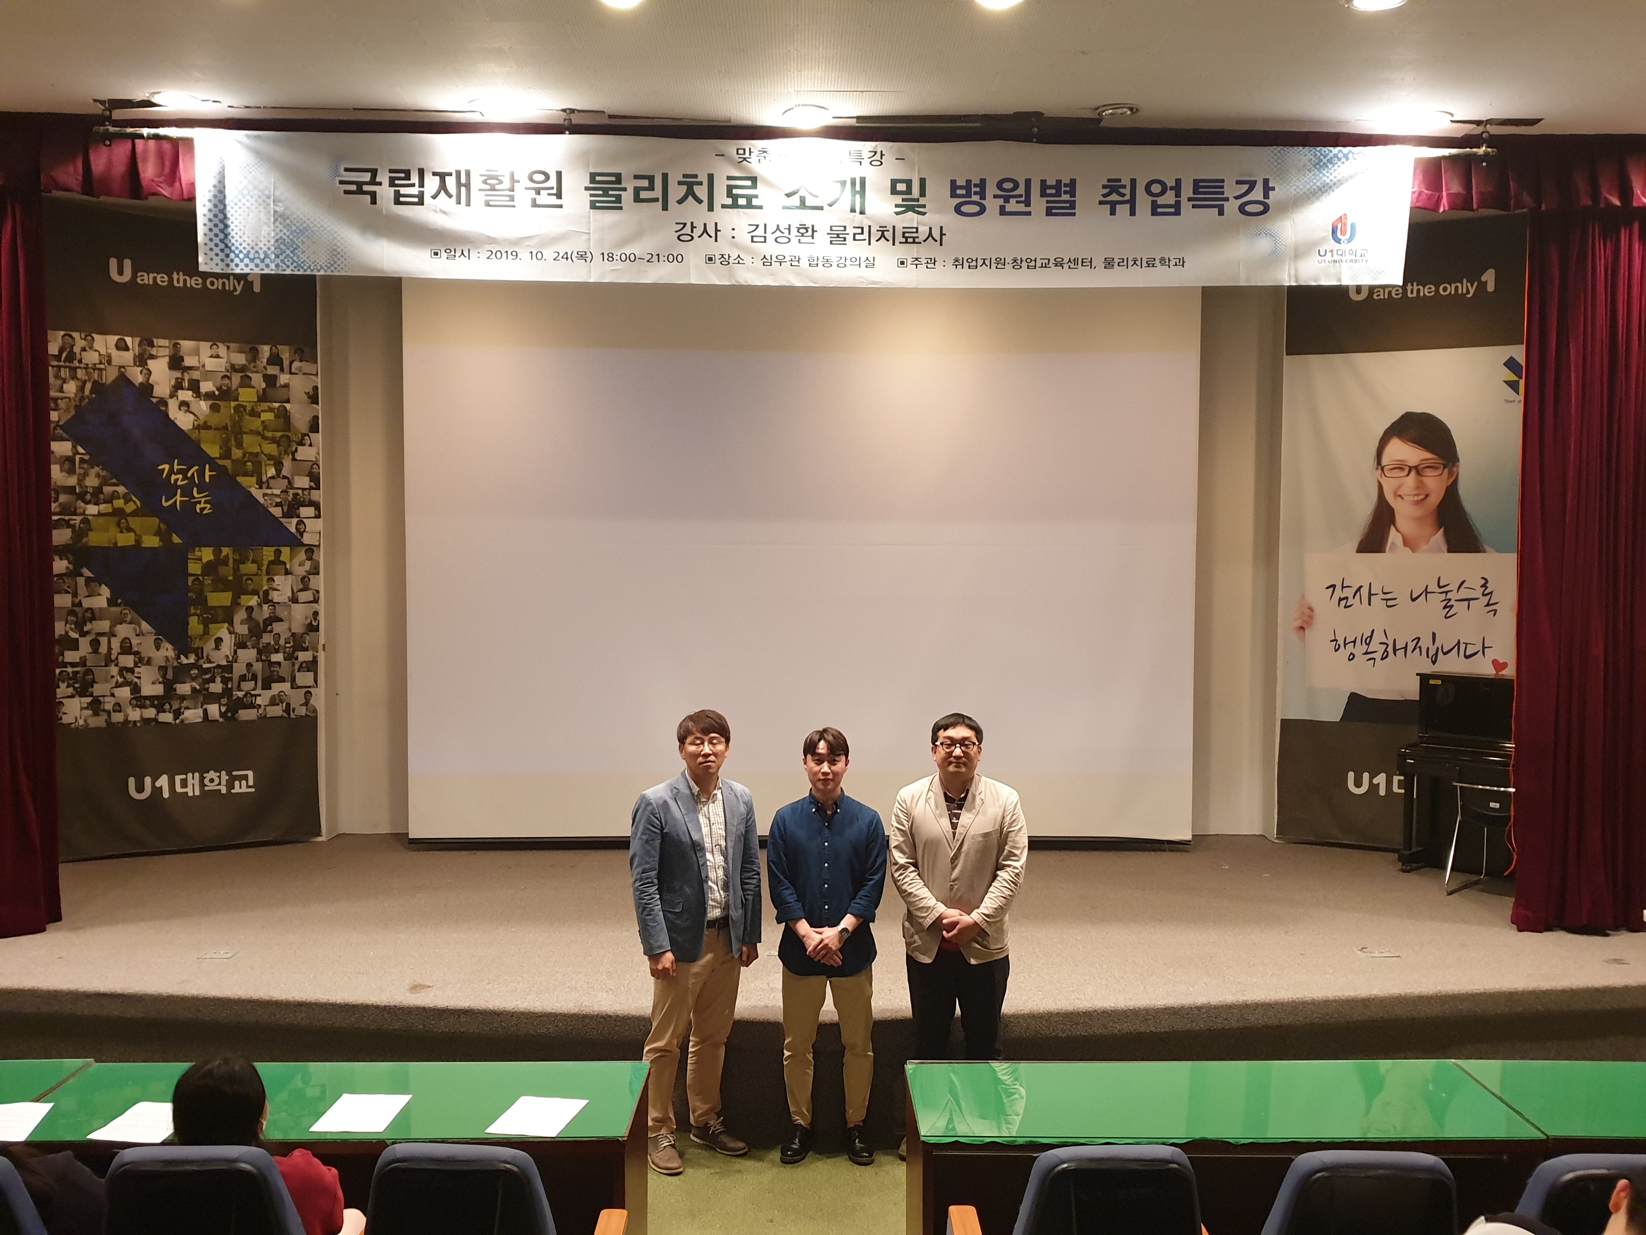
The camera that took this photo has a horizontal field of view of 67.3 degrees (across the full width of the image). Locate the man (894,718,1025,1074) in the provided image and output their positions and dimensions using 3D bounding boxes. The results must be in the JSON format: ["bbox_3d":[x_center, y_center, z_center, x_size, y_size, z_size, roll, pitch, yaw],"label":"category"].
[{"bbox_3d":[0.548,1.266,4.998,0.540,1.766,0.330,0,3,2],"label":"man"}]

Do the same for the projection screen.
[{"bbox_3d":[-0.140,-0.425,8.189,5.250,3.870,0.060,0,3,0],"label":"projection screen"}]

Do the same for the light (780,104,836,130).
[{"bbox_3d":[-0.078,-2.382,5.917,0.250,0.060,0.250,0,3,0],"label":"light"}]

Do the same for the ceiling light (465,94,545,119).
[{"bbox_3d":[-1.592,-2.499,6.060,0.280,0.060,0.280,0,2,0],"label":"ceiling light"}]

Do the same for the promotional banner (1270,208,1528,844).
[{"bbox_3d":[3.852,-0.507,8.026,1.600,4.080,0.030,1,3,21],"label":"promotional banner"}]

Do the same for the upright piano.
[{"bbox_3d":[4.292,0.971,7.319,1.490,1.210,0.610,2,4,39],"label":"upright piano"}]

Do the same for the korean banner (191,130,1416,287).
[{"bbox_3d":[-0.090,-1.988,6.027,5.950,0.720,0.040,0,3,0],"label":"korean banner"}]

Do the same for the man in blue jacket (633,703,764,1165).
[{"bbox_3d":[-0.503,1.260,4.916,0.500,1.787,0.330,-1,3,-20],"label":"man in blue jacket"}]

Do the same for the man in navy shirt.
[{"bbox_3d":[0.018,1.295,4.979,0.470,1.709,0.320,0,3,0],"label":"man in navy shirt"}]

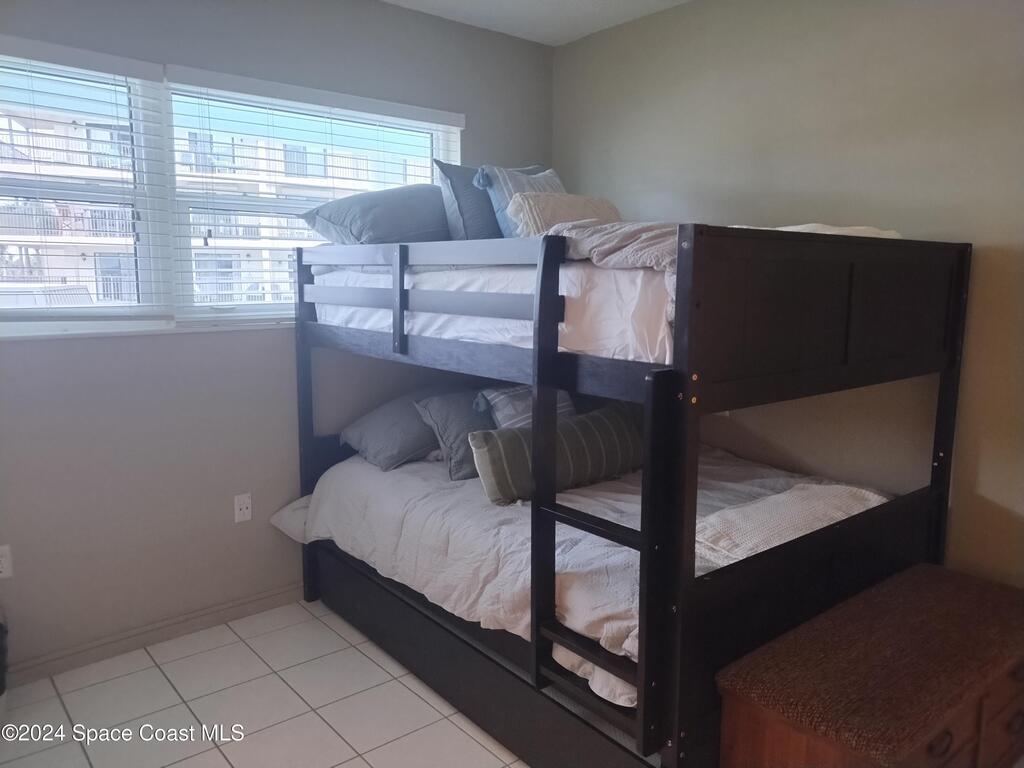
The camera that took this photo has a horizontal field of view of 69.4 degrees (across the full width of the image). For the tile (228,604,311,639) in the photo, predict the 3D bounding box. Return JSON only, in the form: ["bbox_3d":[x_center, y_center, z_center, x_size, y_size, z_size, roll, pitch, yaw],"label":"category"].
[{"bbox_3d":[-1.022,1.014,3.158,0.316,0.010,0.194,-6,10,-40],"label":"tile"}]

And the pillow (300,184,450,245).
[{"bbox_3d":[-0.466,-0.691,3.157,0.680,0.240,0.500,-6,24,-40],"label":"pillow"}]

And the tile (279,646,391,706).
[{"bbox_3d":[-0.650,1.076,2.720,0.316,0.010,0.316,-6,10,-40],"label":"tile"}]

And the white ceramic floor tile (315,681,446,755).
[{"bbox_3d":[-0.444,1.109,2.477,0.316,0.010,0.316,-6,10,-40],"label":"white ceramic floor tile"}]

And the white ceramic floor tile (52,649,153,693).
[{"bbox_3d":[-1.506,1.066,2.741,0.316,0.010,0.175,-6,10,-40],"label":"white ceramic floor tile"}]

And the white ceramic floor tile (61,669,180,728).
[{"bbox_3d":[-1.345,1.093,2.553,0.316,0.010,0.316,-6,10,-40],"label":"white ceramic floor tile"}]

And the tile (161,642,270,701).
[{"bbox_3d":[-1.101,1.067,2.757,0.316,0.010,0.316,-6,10,-40],"label":"tile"}]

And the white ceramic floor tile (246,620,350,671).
[{"bbox_3d":[-0.856,1.042,2.962,0.316,0.010,0.316,-6,10,-40],"label":"white ceramic floor tile"}]

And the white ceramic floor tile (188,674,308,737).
[{"bbox_3d":[-0.894,1.101,2.515,0.316,0.010,0.316,-6,10,-40],"label":"white ceramic floor tile"}]

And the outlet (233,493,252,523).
[{"bbox_3d":[-1.134,0.523,3.123,0.069,0.115,0.008,-6,10,-41],"label":"outlet"}]

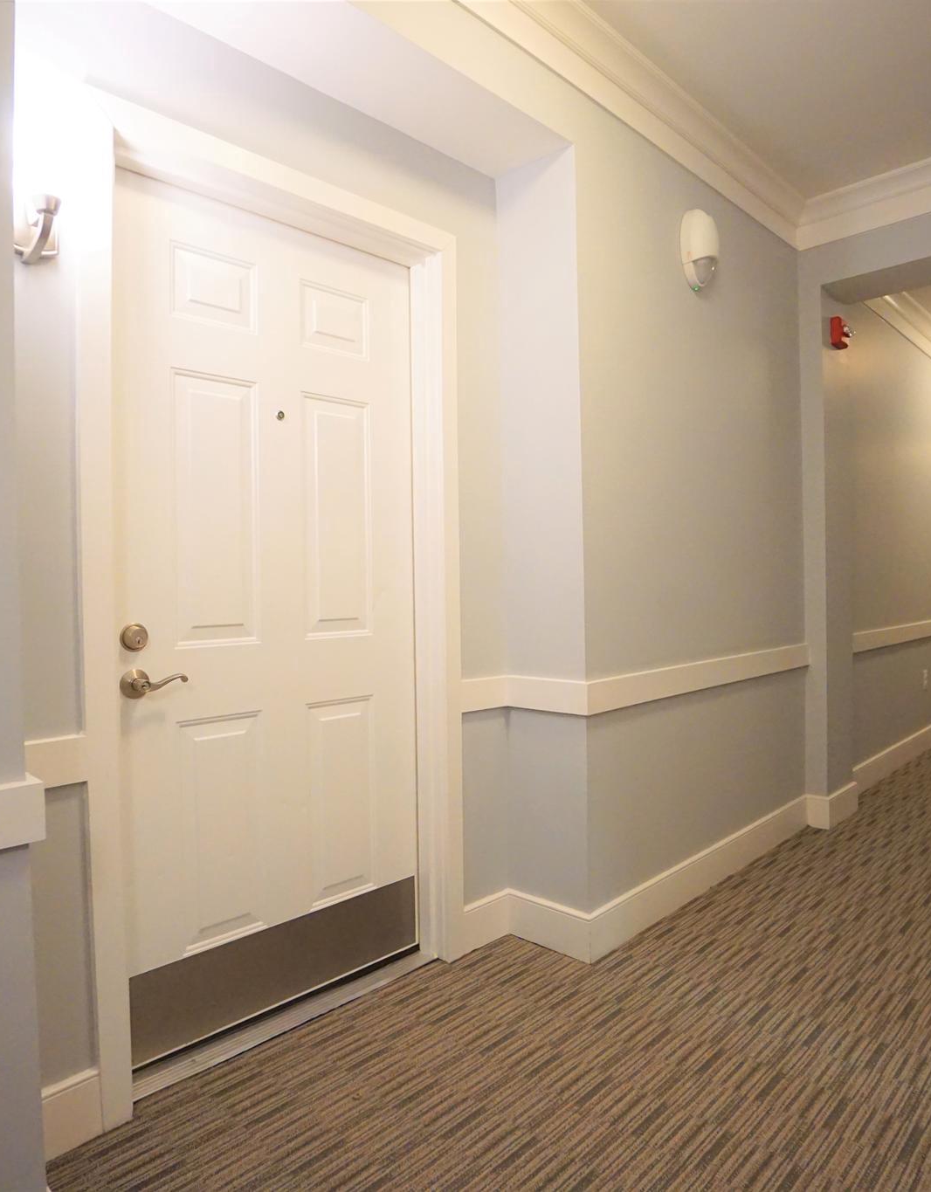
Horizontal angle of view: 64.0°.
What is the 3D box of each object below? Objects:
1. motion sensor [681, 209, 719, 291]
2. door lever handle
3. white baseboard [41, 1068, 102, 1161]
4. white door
[{"bbox_3d":[0.826,-1.198,2.577,0.155,0.268,0.090,-2,1,-45],"label":"motion sensor"},{"bbox_3d":[-0.689,0.196,1.667,0.143,0.066,0.062,-2,1,-45],"label":"door lever handle"},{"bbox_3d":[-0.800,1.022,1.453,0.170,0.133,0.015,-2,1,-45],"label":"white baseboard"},{"bbox_3d":[-0.486,0.046,1.946,0.897,2.025,0.045,-2,1,-45],"label":"white door"}]

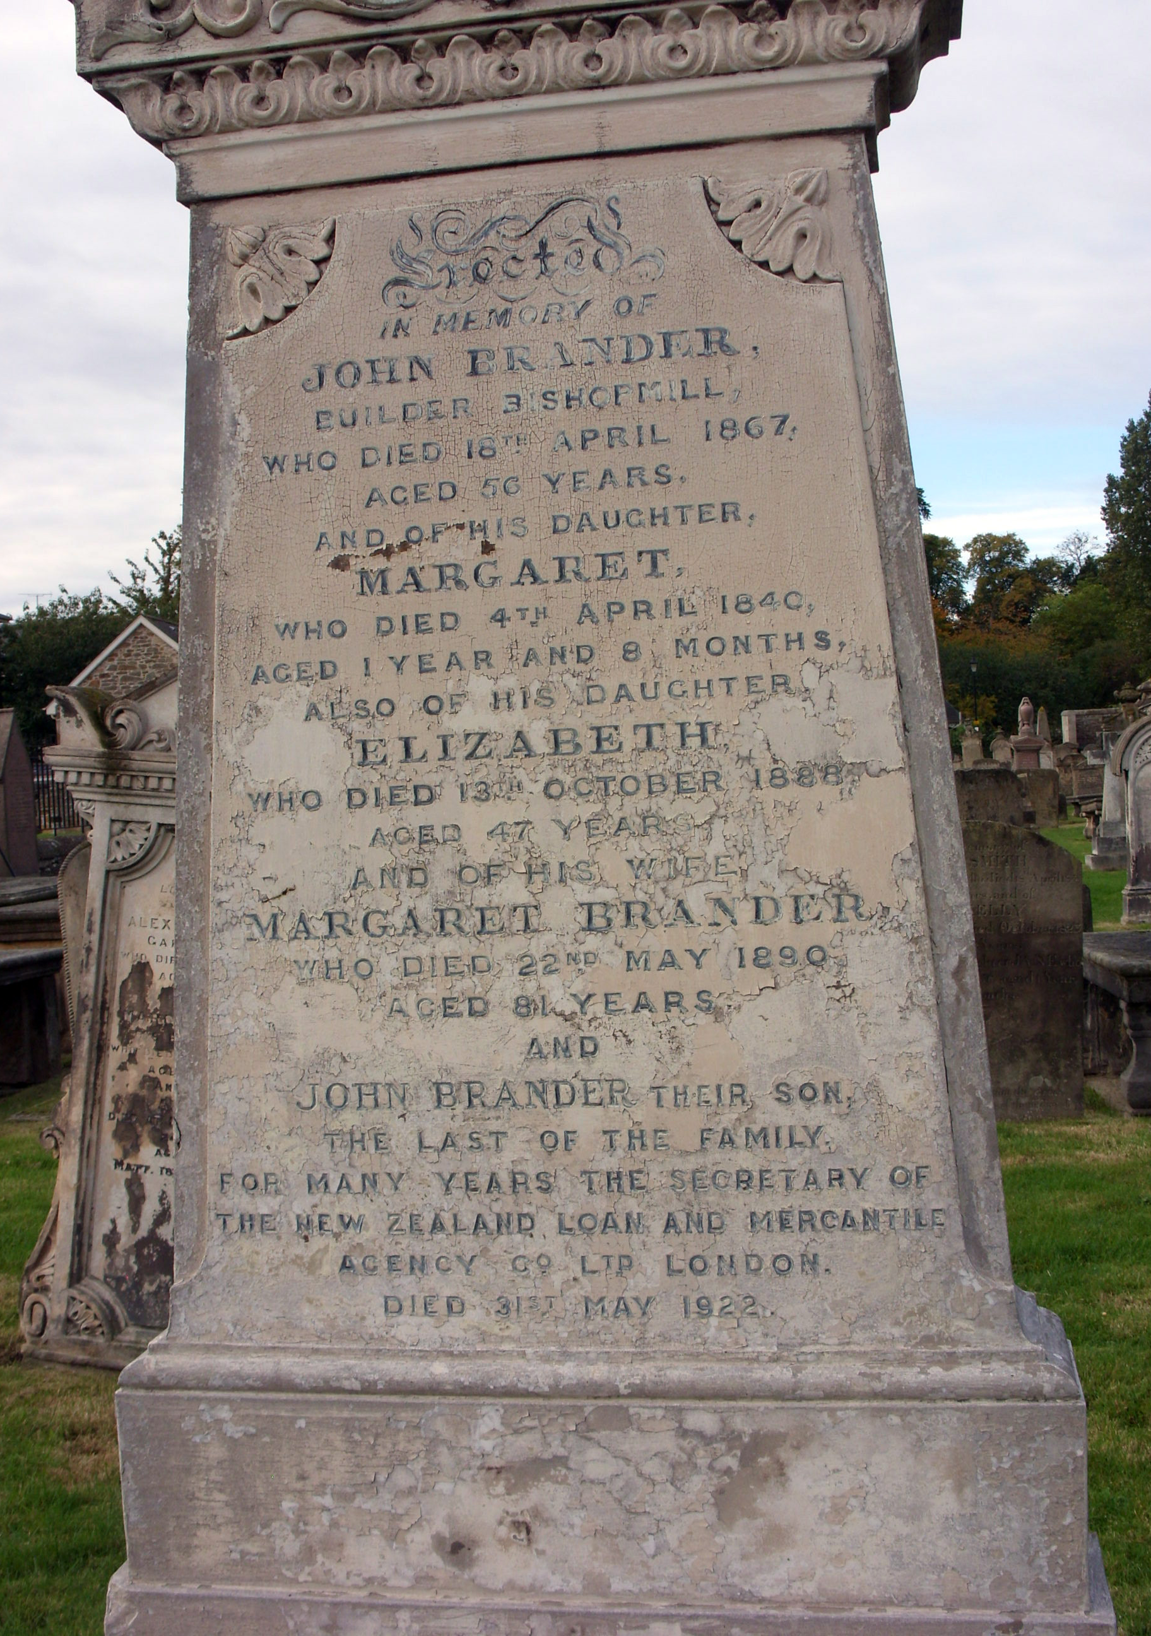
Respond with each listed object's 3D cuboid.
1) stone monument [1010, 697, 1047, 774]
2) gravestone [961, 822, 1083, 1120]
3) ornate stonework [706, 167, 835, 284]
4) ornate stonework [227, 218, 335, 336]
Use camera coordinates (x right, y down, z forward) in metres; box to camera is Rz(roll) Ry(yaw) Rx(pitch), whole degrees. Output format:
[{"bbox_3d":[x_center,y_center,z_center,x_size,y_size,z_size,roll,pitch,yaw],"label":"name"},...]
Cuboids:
[{"bbox_3d":[10.665,-1.500,51.031,0.920,2.730,0.920,-2,1,11],"label":"stone monument"},{"bbox_3d":[1.657,0.633,9.130,0.929,1.247,0.130,0,2,11],"label":"gravestone"},{"bbox_3d":[0.243,-0.740,2.724,0.156,0.138,0.030,-2,1,11],"label":"ornate stonework"},{"bbox_3d":[-0.388,-0.710,2.847,0.155,0.140,0.030,-2,1,11],"label":"ornate stonework"}]

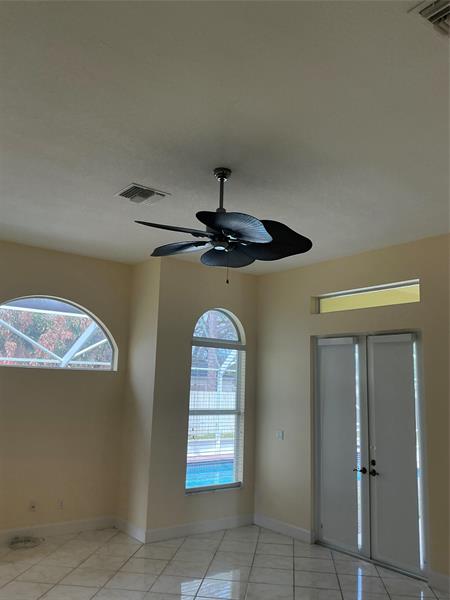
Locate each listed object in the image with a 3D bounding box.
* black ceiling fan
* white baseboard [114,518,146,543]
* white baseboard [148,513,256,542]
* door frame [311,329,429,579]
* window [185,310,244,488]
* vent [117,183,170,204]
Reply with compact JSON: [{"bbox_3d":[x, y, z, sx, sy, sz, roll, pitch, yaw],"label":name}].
[{"bbox_3d":[-0.030,-0.659,3.611,1.310,0.677,1.310,10,-13,-37],"label":"black ceiling fan"},{"bbox_3d":[-1.151,2.742,5.791,0.020,0.123,0.768,10,-13,-37],"label":"white baseboard"},{"bbox_3d":[-0.246,2.811,5.985,1.661,0.123,0.020,10,-13,-37],"label":"white baseboard"},{"bbox_3d":[1.551,1.590,5.368,0.130,2.411,1.484,10,-13,-37],"label":"door frame"},{"bbox_3d":[-0.114,1.273,6.419,0.910,2.326,0.120,10,-13,-37],"label":"window"},{"bbox_3d":[-0.723,-0.901,4.221,0.342,0.025,0.351,10,-13,-37],"label":"vent"}]

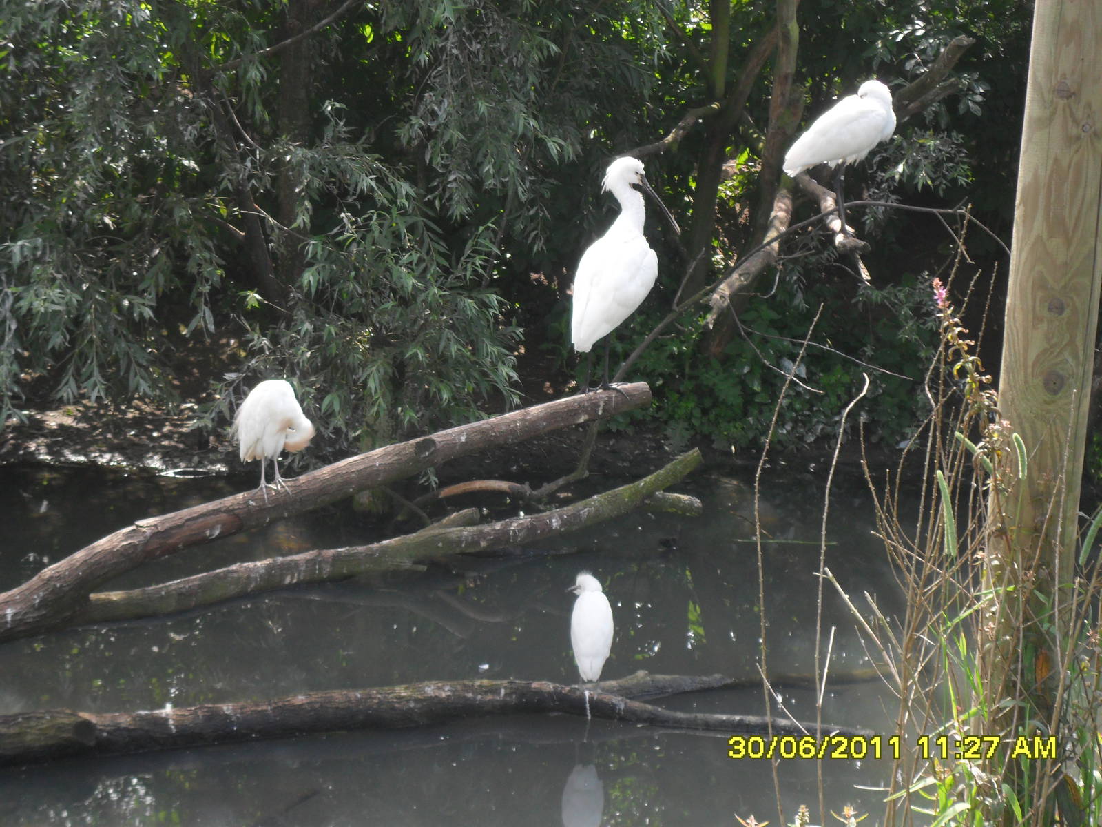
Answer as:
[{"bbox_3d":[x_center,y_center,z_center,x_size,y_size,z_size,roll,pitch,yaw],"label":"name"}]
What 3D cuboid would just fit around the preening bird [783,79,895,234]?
[{"bbox_3d":[0.967,-0.861,7.900,0.400,0.520,0.200,4,14,8],"label":"preening bird"}]

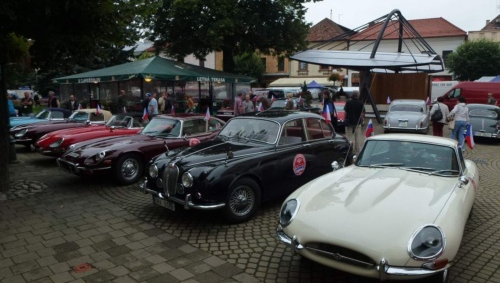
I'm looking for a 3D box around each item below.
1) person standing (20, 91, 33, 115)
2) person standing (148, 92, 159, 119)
[{"bbox_3d":[-9.190,-1.134,14.386,0.540,1.760,0.340,-2,8,-17],"label":"person standing"},{"bbox_3d":[-3.927,-1.101,14.288,0.360,1.750,0.500,-2,8,-12],"label":"person standing"}]

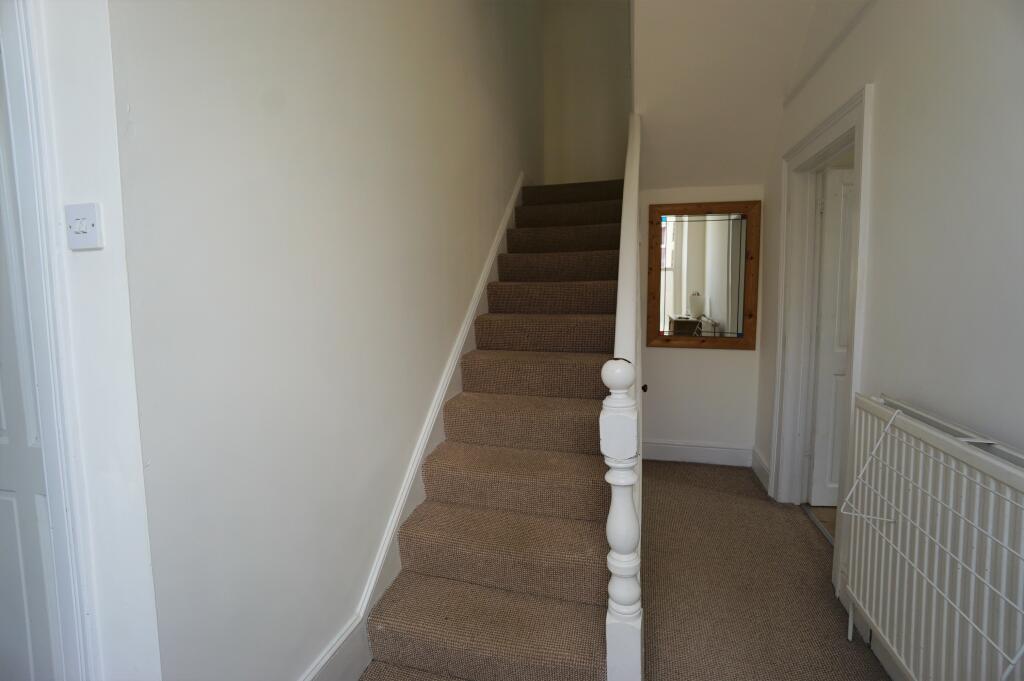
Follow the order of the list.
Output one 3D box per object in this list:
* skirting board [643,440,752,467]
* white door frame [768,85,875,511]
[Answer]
[{"bbox_3d":[1.463,0.909,3.402,0.829,0.142,0.022,1,5,14],"label":"skirting board"},{"bbox_3d":[1.637,-0.004,2.227,0.180,2.150,1.038,1,5,16],"label":"white door frame"}]

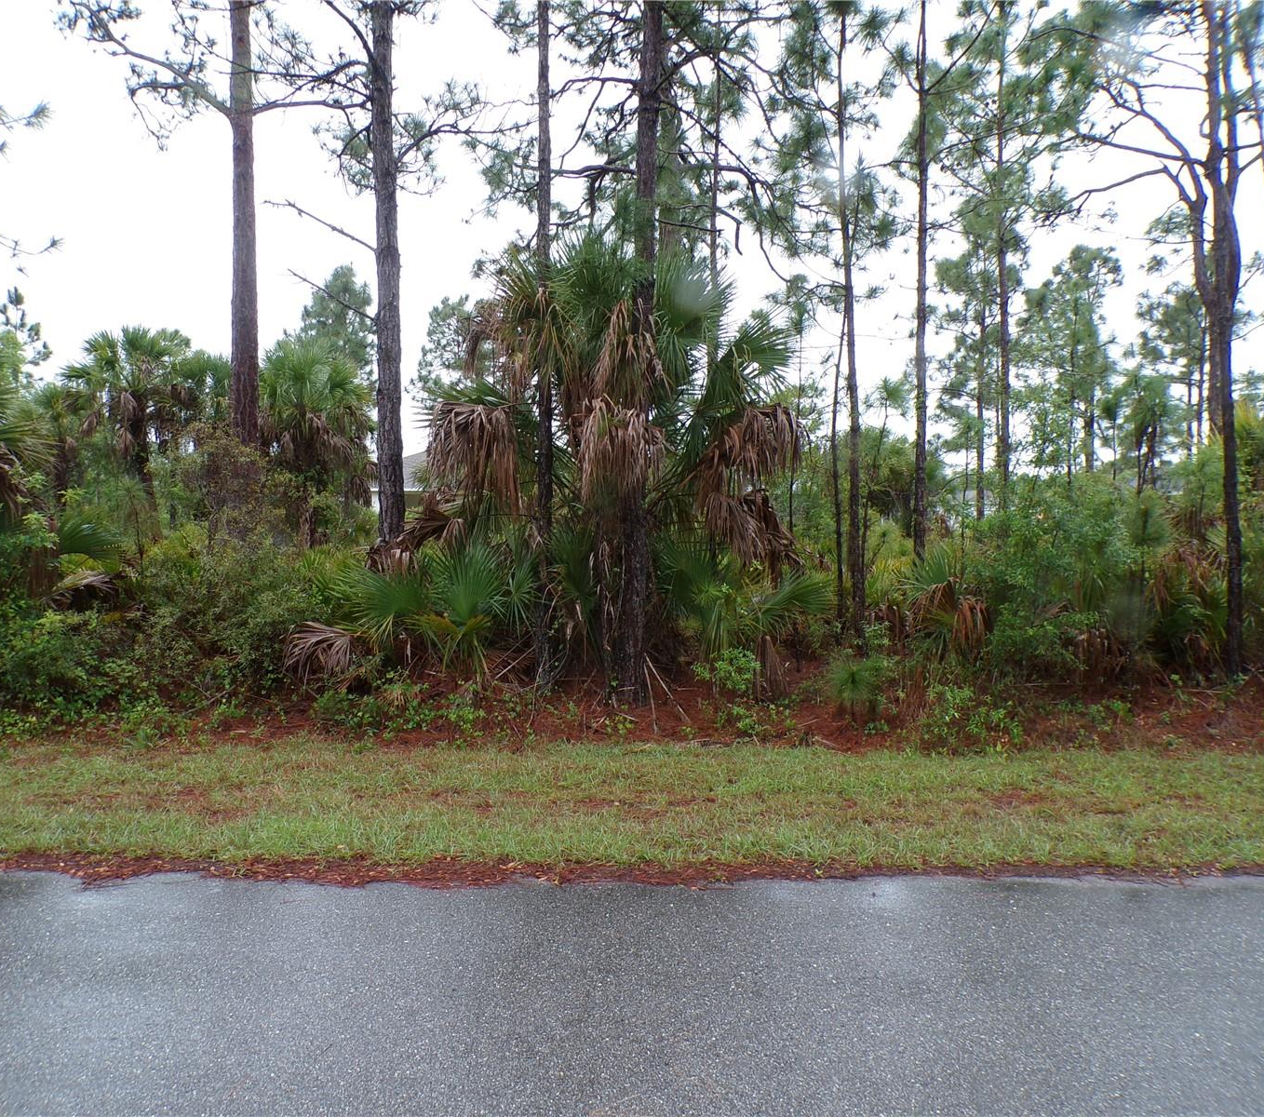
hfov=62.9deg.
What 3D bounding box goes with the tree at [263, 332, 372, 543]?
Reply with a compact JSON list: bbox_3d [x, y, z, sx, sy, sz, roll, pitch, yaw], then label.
[{"bbox_3d":[-6.412,-1.881,21.000,2.400,5.300,2.400,0,1,0],"label":"tree"}]

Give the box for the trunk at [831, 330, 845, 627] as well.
[{"bbox_3d":[3.051,-1.164,15.300,0.180,4.500,0.150,1,1,0],"label":"trunk"}]

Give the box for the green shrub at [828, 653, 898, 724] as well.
[{"bbox_3d":[2.013,1.131,9.000,0.600,0.640,0.580,0,1,0],"label":"green shrub"}]

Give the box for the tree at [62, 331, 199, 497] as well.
[{"bbox_3d":[-11.182,-2.941,23.000,3.000,5.800,3.000,0,1,0],"label":"tree"}]

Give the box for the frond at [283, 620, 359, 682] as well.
[{"bbox_3d":[-3.069,0.914,10.200,0.760,0.600,0.600,0,1,0],"label":"frond"}]

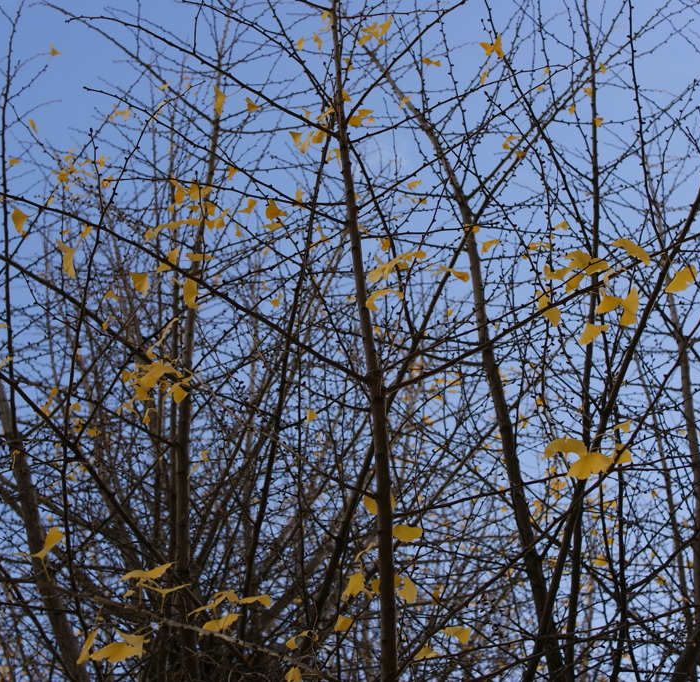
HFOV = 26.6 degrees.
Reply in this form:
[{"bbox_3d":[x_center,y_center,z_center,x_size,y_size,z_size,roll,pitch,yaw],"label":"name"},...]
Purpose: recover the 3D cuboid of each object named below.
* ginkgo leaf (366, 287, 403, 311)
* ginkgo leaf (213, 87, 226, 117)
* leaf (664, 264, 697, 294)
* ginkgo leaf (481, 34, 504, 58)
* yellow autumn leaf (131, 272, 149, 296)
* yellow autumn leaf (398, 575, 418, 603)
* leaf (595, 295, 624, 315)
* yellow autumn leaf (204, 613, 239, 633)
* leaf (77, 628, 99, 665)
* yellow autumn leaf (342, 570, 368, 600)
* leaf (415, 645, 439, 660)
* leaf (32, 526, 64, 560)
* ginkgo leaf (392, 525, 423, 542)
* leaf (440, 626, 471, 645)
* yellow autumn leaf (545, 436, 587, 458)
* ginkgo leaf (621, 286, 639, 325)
[{"bbox_3d":[0.065,-0.079,2.800,0.068,0.042,0.035,0,2,1],"label":"ginkgo leaf"},{"bbox_3d":[-0.274,-0.502,3.100,0.029,0.060,0.030,3,-25,-5],"label":"ginkgo leaf"},{"bbox_3d":[0.581,-0.108,2.600,0.067,0.037,0.022,-40,-6,11],"label":"leaf"},{"bbox_3d":[0.347,-0.717,3.600,0.058,0.058,0.030,0,11,6],"label":"ginkgo leaf"},{"bbox_3d":[-0.484,-0.132,3.400,0.041,0.044,0.030,4,-25,-8],"label":"yellow autumn leaf"},{"bbox_3d":[0.119,0.502,3.000,0.041,0.057,0.025,0,-9,2],"label":"yellow autumn leaf"},{"bbox_3d":[0.465,-0.065,2.650,0.054,0.030,0.025,-15,-1,10],"label":"leaf"},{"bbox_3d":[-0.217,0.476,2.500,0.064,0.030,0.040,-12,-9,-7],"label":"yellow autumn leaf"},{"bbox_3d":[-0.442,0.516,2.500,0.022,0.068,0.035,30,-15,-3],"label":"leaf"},{"bbox_3d":[0.009,0.479,2.900,0.055,0.059,0.025,0,-9,0],"label":"yellow autumn leaf"},{"bbox_3d":[0.166,0.674,3.200,0.052,0.029,0.035,-1,-25,3],"label":"leaf"},{"bbox_3d":[-0.470,0.315,2.300,0.053,0.046,0.040,5,-25,-11],"label":"leaf"},{"bbox_3d":[0.113,0.378,2.900,0.059,0.027,0.040,-1,-25,2],"label":"ginkgo leaf"},{"bbox_3d":[0.214,0.598,3.000,0.061,0.036,0.030,10,-10,6],"label":"leaf"},{"bbox_3d":[0.343,0.169,2.350,0.067,0.024,0.045,-4,-25,8],"label":"yellow autumn leaf"},{"bbox_3d":[0.501,-0.062,2.650,0.030,0.070,0.025,12,4,10],"label":"ginkgo leaf"}]

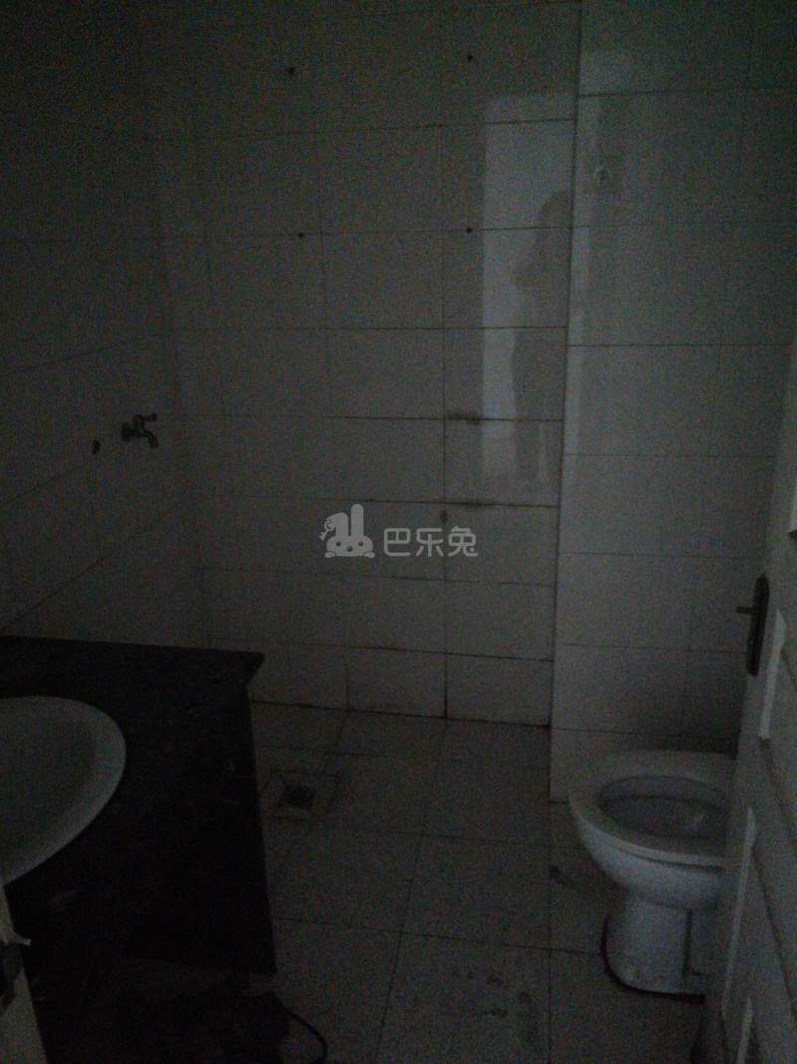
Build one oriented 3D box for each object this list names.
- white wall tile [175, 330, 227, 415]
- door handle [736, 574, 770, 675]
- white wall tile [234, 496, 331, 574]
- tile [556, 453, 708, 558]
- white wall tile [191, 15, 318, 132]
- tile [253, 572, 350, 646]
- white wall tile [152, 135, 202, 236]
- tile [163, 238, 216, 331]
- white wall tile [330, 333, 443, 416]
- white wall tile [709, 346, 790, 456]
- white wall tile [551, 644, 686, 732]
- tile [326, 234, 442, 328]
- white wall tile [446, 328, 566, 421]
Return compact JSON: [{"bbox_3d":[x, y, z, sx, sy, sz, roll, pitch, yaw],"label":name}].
[{"bbox_3d":[-0.589,-0.471,2.466,0.131,0.251,0.012,2,21,10],"label":"white wall tile"},{"bbox_3d":[0.498,0.130,1.173,0.040,0.157,0.047,3,21,13],"label":"door handle"},{"bbox_3d":[-0.345,0.013,2.583,0.330,0.251,0.010,2,21,10],"label":"white wall tile"},{"bbox_3d":[0.556,-0.064,1.991,0.334,0.251,0.012,2,21,10],"label":"tile"},{"bbox_3d":[-0.382,-1.167,2.150,0.329,0.250,0.010,2,21,10],"label":"white wall tile"},{"bbox_3d":[-0.340,0.250,2.674,0.330,0.250,0.010,2,20,10],"label":"tile"},{"bbox_3d":[-0.597,-0.940,2.279,0.124,0.250,0.010,2,20,10],"label":"white wall tile"},{"bbox_3d":[-0.591,-0.702,2.363,0.121,0.250,0.010,2,21,10],"label":"tile"},{"bbox_3d":[-0.034,-0.449,2.364,0.330,0.251,0.012,2,21,10],"label":"white wall tile"},{"bbox_3d":[0.871,-0.286,1.831,0.330,0.251,0.010,2,20,9],"label":"white wall tile"},{"bbox_3d":[0.565,0.409,2.143,0.330,0.251,0.010,2,20,9],"label":"white wall tile"},{"bbox_3d":[-0.041,-0.684,2.270,0.329,0.250,0.010,2,21,10],"label":"tile"},{"bbox_3d":[0.289,-0.438,2.302,0.324,0.250,0.010,2,21,10],"label":"white wall tile"}]

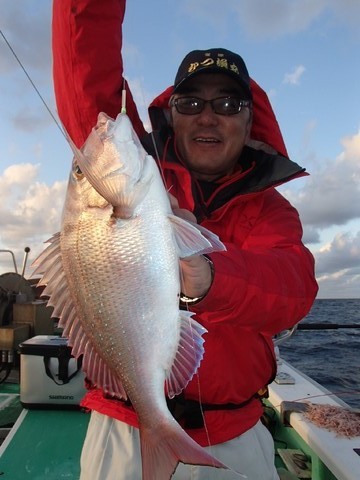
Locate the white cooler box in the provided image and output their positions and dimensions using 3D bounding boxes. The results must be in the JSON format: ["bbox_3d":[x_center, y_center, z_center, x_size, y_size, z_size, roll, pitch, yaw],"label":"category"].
[{"bbox_3d":[-0.536,0.625,1.885,0.380,0.280,0.280,2,-9,-8],"label":"white cooler box"}]

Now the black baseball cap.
[{"bbox_3d":[0.073,-0.357,0.852,0.175,0.140,0.260,0,3,8],"label":"black baseball cap"}]

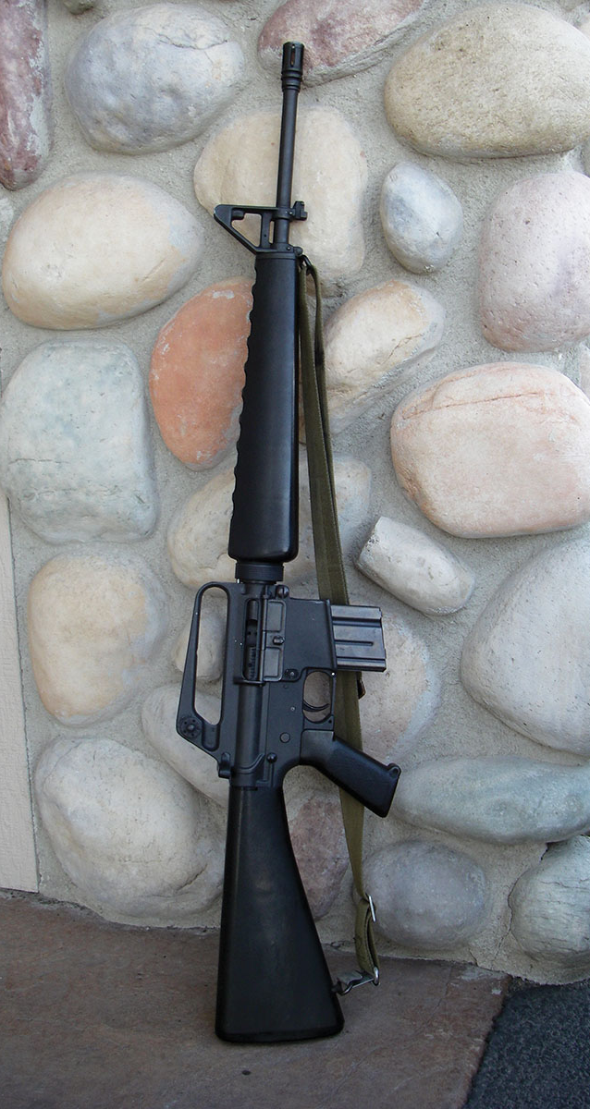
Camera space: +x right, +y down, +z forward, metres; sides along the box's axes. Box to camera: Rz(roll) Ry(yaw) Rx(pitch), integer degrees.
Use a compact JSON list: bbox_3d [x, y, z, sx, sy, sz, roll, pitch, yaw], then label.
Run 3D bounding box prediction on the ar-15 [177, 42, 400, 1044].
[{"bbox_3d":[0.007,-0.010,1.390,0.223,0.988,0.066,4,0,-2],"label":"ar-15"}]

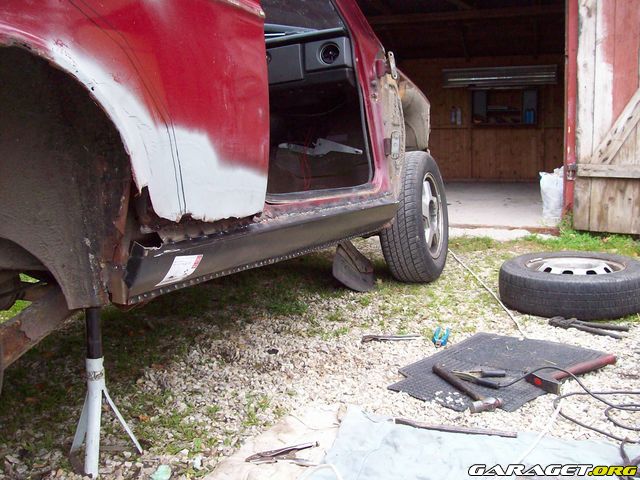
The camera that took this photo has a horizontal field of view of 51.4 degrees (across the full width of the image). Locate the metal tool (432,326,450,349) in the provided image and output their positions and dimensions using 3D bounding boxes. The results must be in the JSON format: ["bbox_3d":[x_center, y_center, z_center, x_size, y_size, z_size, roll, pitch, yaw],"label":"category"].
[{"bbox_3d":[0.379,0.306,2.088,0.055,0.025,0.179,2,9,15],"label":"metal tool"}]

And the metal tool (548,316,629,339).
[{"bbox_3d":[0.879,0.286,2.186,0.244,0.035,0.065,3,9,25],"label":"metal tool"}]

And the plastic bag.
[{"bbox_3d":[1.625,-0.316,4.645,0.230,0.411,0.190,0,8,0],"label":"plastic bag"}]

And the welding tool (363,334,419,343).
[{"bbox_3d":[0.226,0.309,2.097,0.186,0.022,0.045,-1,8,-7],"label":"welding tool"}]

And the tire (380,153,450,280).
[{"bbox_3d":[0.435,-0.106,3.000,0.180,0.585,0.585,3,9,23],"label":"tire"}]

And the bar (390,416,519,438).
[{"bbox_3d":[0.293,0.407,1.445,0.259,0.014,0.024,2,9,17],"label":"bar"}]

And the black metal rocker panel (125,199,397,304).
[{"bbox_3d":[-0.064,-0.033,1.964,0.085,0.135,1.500,4,9,26],"label":"black metal rocker panel"}]

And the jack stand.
[{"bbox_3d":[-0.433,0.281,1.285,0.150,0.321,0.125,0,8,0],"label":"jack stand"}]

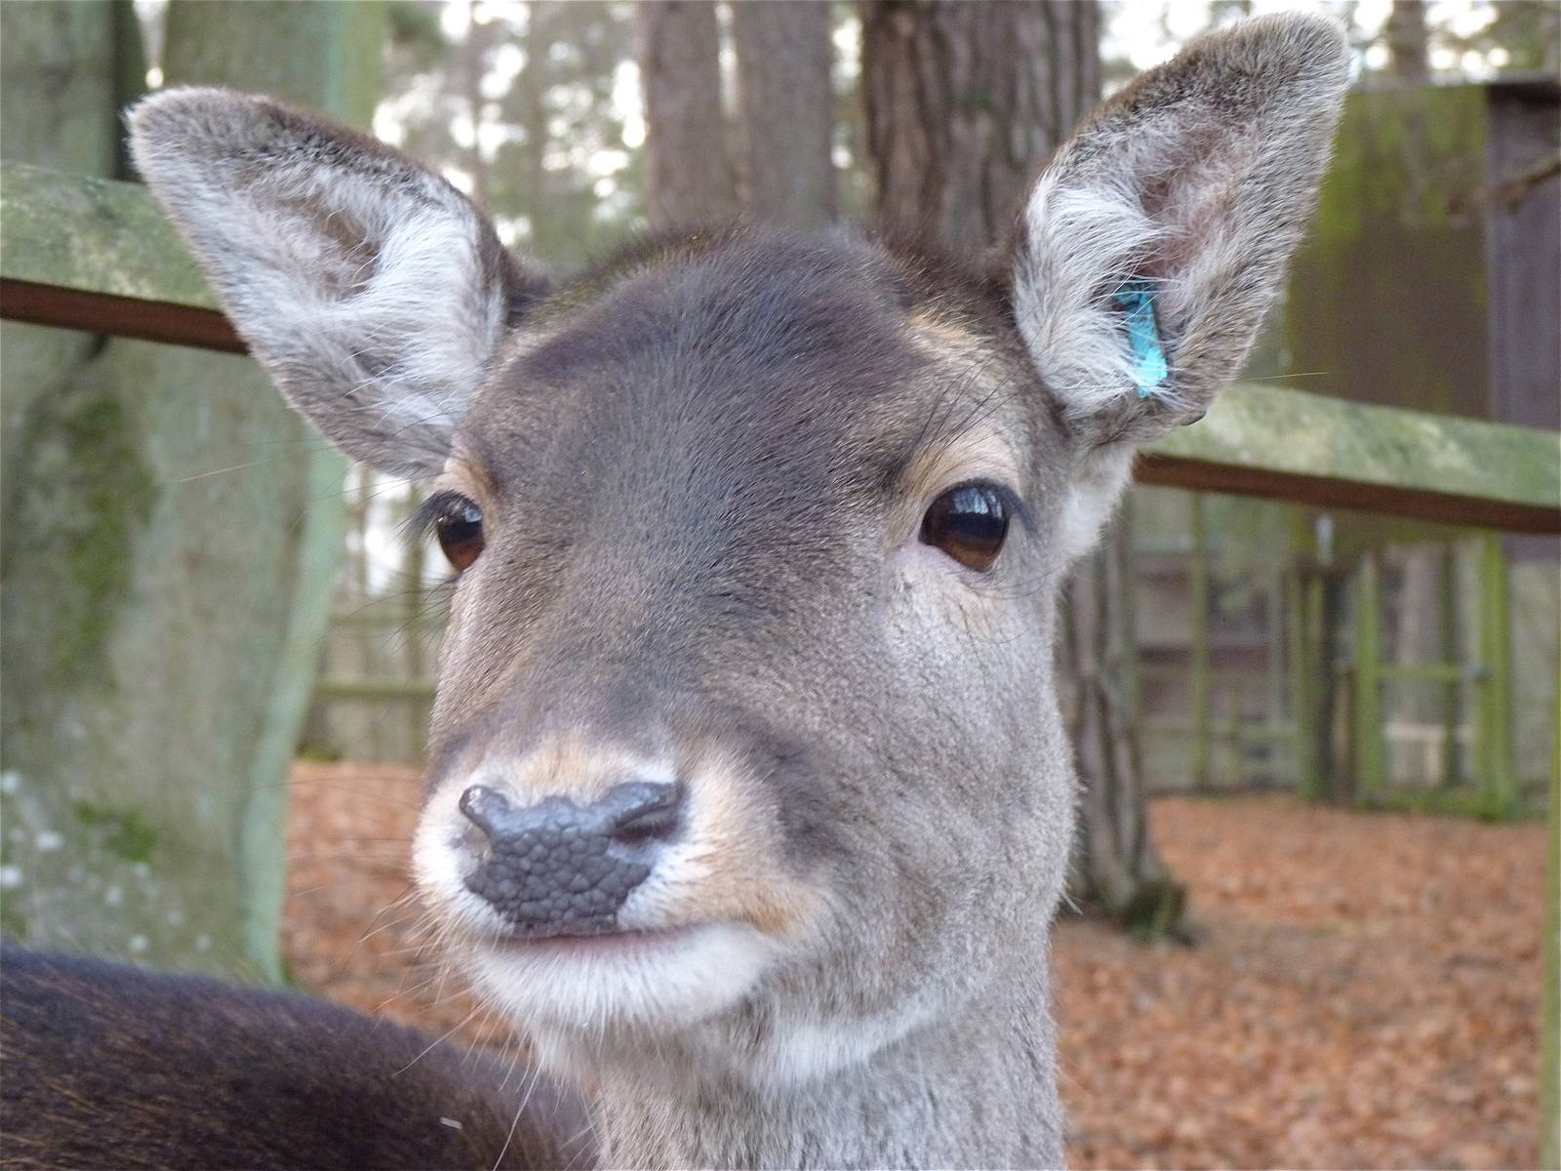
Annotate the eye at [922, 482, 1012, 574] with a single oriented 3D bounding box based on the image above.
[{"bbox_3d":[0.040,-0.013,0.765,0.023,0.019,0.015,-2,3,-34],"label":"eye"}]

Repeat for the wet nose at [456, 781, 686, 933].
[{"bbox_3d":[-0.040,0.051,0.663,0.043,0.029,0.023,1,7,15],"label":"wet nose"}]

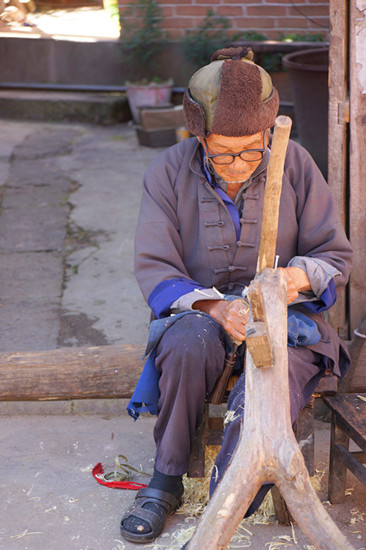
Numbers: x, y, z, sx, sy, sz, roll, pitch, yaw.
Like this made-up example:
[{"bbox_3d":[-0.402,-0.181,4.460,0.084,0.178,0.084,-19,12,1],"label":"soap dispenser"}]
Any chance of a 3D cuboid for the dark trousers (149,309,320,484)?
[{"bbox_3d":[0.130,0.255,3.959,0.430,0.540,0.600,2,14,7],"label":"dark trousers"}]

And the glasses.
[{"bbox_3d":[0.122,-0.336,3.835,0.138,0.045,0.140,-6,45,0],"label":"glasses"}]

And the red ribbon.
[{"bbox_3d":[-0.166,0.518,4.184,0.145,0.030,0.120,0,14,0],"label":"red ribbon"}]

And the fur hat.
[{"bbox_3d":[0.116,-0.450,3.830,0.235,0.190,0.260,-6,40,0],"label":"fur hat"}]

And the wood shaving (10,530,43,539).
[{"bbox_3d":[-0.373,0.618,3.829,0.085,0.008,0.018,-6,15,-23],"label":"wood shaving"}]

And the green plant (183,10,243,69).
[{"bbox_3d":[0.160,-1.229,8.400,0.340,0.360,0.300,0,14,0],"label":"green plant"}]

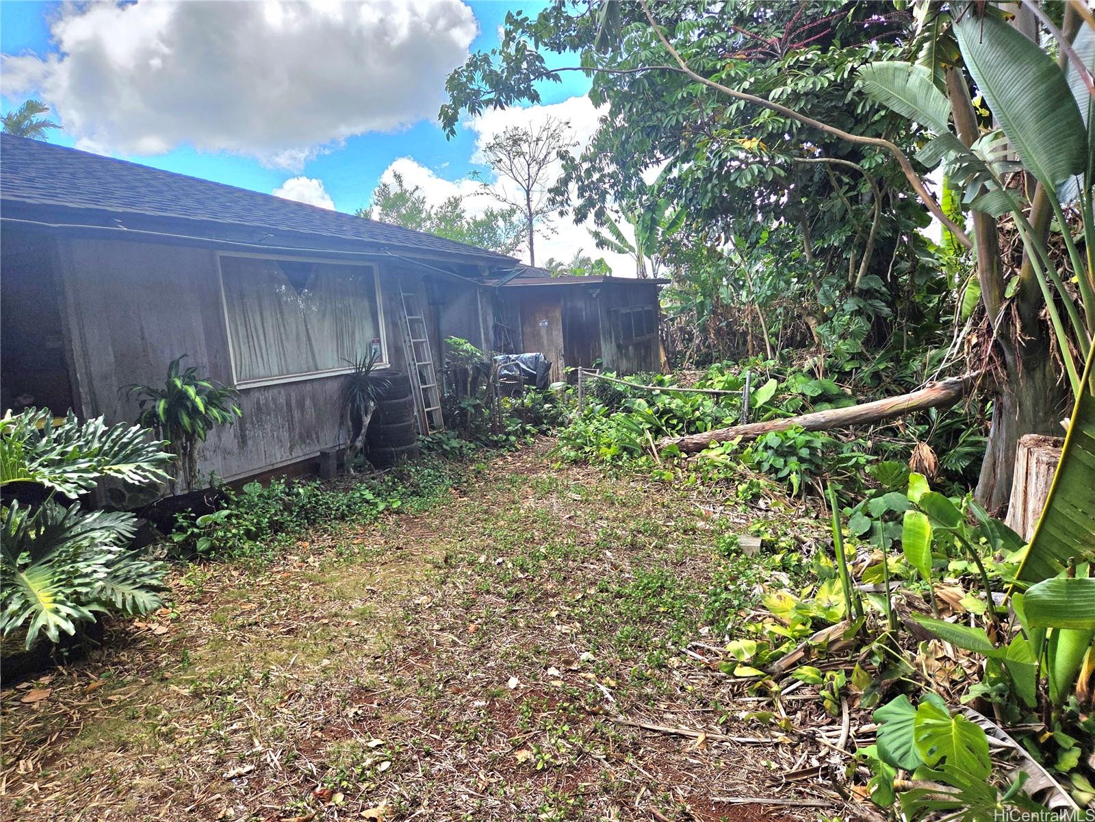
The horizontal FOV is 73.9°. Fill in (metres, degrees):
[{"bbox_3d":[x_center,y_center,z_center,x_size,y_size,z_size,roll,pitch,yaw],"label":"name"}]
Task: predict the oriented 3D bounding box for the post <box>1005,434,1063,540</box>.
[{"bbox_3d":[2.828,0.465,4.178,0.420,0.601,0.420,0,9,34],"label":"post"}]

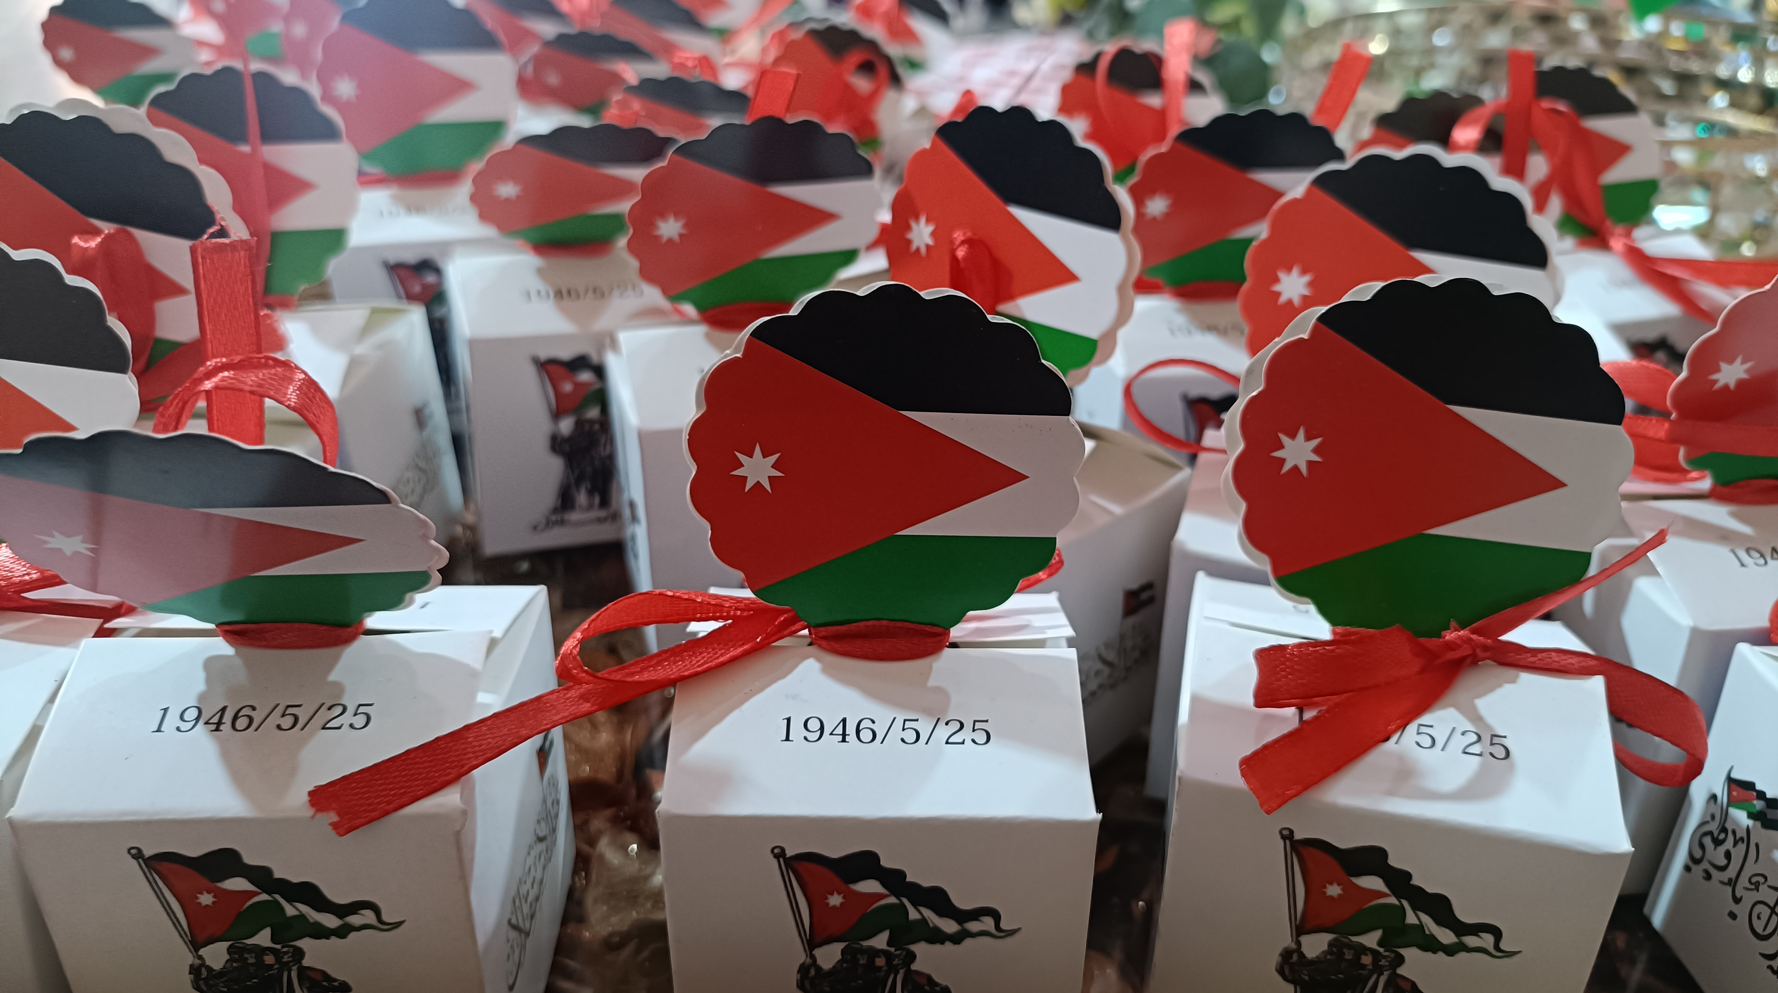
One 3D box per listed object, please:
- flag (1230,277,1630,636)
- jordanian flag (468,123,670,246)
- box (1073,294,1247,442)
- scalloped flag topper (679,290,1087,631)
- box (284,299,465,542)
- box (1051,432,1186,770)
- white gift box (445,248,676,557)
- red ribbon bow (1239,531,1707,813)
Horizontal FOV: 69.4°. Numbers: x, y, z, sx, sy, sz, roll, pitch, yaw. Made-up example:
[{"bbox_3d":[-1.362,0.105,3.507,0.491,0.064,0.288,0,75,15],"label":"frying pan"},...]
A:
[{"bbox_3d":[0.073,-0.005,0.175,0.051,0.050,0.005,7,11,14],"label":"flag"},{"bbox_3d":[-0.068,-0.070,0.290,0.051,0.050,0.005,-7,69,-21],"label":"jordanian flag"},{"bbox_3d":[0.073,-0.019,0.316,0.054,0.065,0.052,-4,28,-9],"label":"box"},{"bbox_3d":[0.000,-0.004,0.167,0.051,0.050,0.005,1,25,1],"label":"scalloped flag topper"},{"bbox_3d":[-0.136,-0.010,0.289,0.054,0.065,0.052,0,28,0],"label":"box"},{"bbox_3d":[0.018,0.016,0.247,0.054,0.065,0.052,24,37,38],"label":"box"},{"bbox_3d":[-0.080,-0.029,0.328,0.054,0.065,0.052,-7,30,-21],"label":"white gift box"},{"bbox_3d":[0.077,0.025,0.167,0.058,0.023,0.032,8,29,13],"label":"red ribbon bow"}]

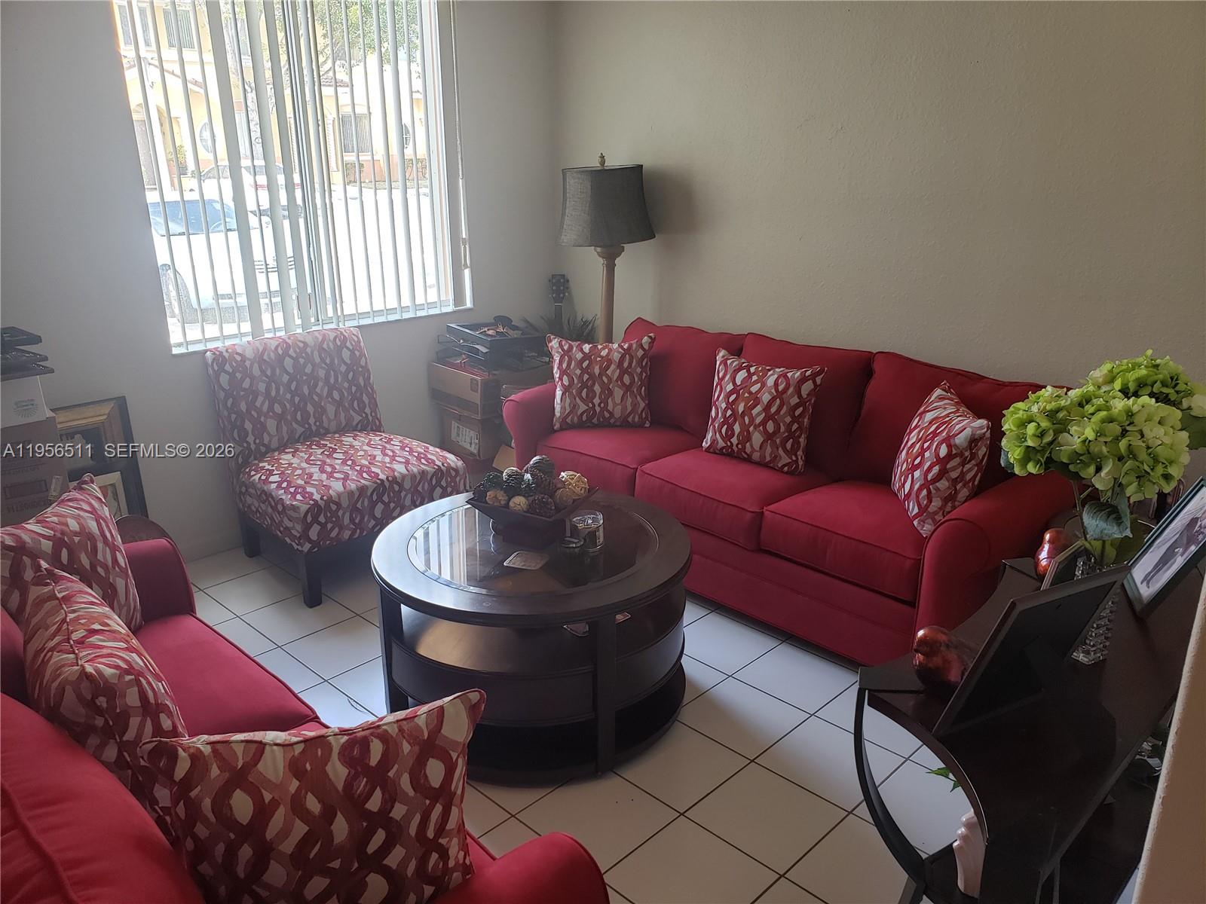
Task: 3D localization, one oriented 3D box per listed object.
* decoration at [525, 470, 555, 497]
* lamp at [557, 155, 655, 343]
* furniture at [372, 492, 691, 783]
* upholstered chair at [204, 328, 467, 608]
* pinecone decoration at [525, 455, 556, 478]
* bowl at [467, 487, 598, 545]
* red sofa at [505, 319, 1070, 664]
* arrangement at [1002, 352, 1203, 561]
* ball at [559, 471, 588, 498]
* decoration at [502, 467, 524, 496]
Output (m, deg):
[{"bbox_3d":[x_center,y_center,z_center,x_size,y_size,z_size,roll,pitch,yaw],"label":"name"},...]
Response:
[{"bbox_3d":[-0.190,0.097,2.731,0.088,0.085,0.085,9,20,27],"label":"decoration"},{"bbox_3d":[0.005,-0.605,4.428,0.454,1.623,0.454,0,18,-1],"label":"lamp"},{"bbox_3d":[-0.211,0.504,2.783,0.952,0.503,0.952,0,18,-1],"label":"furniture"},{"bbox_3d":[-1.048,0.018,3.693,0.692,0.878,0.726,-14,23,-38],"label":"upholstered chair"},{"bbox_3d":[-0.189,0.055,2.797,0.085,0.082,0.085,0,18,0],"label":"pinecone decoration"},{"bbox_3d":[-0.206,0.190,2.724,0.299,0.131,0.299,9,20,27],"label":"bowl"},{"bbox_3d":[0.659,0.064,3.551,2.098,0.878,0.952,16,24,42],"label":"red sofa"},{"bbox_3d":[0.852,0.009,1.545,0.320,0.336,0.299,10,20,29],"label":"arrangement"},{"bbox_3d":[-0.086,0.099,2.725,0.085,0.085,0.085,0,18,0],"label":"ball"},{"bbox_3d":[-0.275,0.090,2.762,0.075,0.082,0.075,0,18,0],"label":"decoration"}]

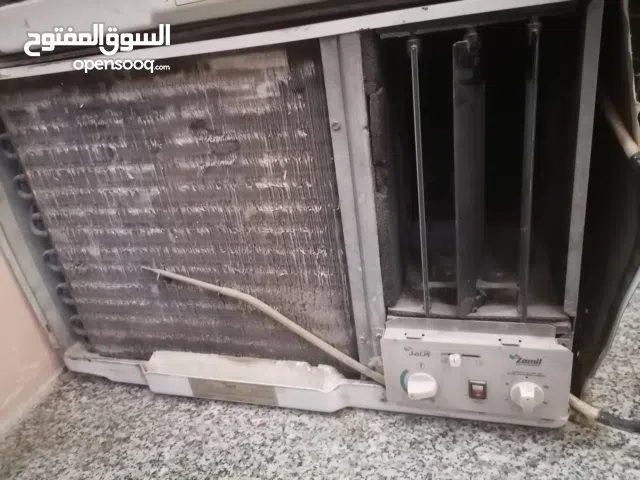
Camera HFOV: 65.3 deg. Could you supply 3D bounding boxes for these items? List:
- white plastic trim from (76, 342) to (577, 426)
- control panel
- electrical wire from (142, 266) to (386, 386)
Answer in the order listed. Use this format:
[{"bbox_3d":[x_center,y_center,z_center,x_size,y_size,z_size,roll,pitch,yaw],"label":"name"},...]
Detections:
[{"bbox_3d":[-0.058,0.166,0.592,0.635,0.042,0.048,0,25,17],"label":"white plastic trim"},{"bbox_3d":[0.155,0.135,0.506,0.180,0.094,0.046,0,25,17],"label":"control panel"},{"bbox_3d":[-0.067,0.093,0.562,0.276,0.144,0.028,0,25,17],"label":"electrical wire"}]

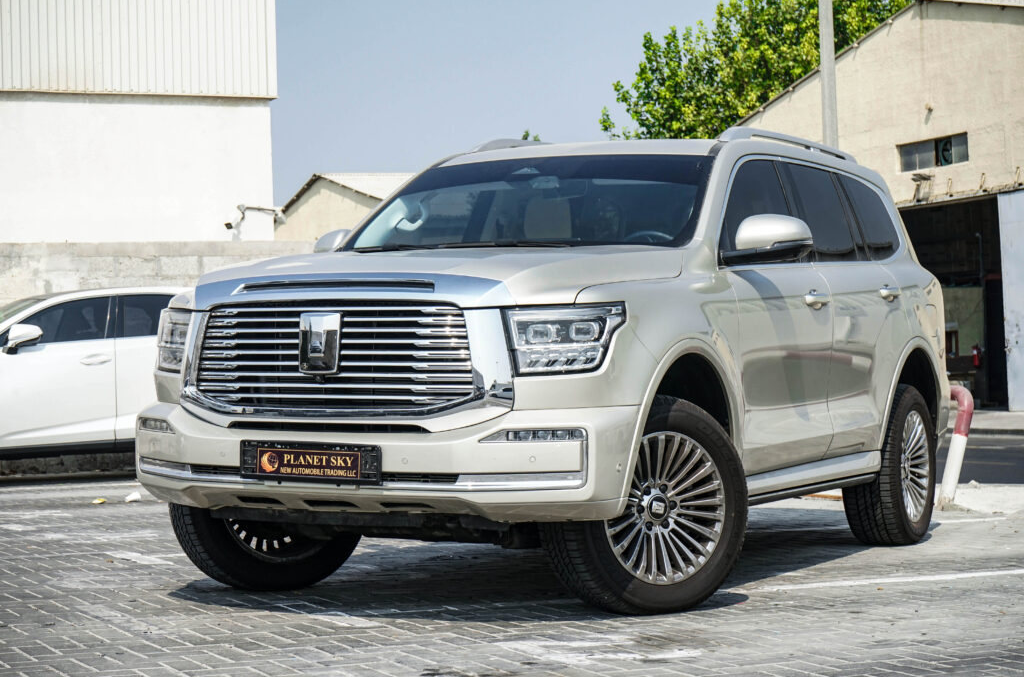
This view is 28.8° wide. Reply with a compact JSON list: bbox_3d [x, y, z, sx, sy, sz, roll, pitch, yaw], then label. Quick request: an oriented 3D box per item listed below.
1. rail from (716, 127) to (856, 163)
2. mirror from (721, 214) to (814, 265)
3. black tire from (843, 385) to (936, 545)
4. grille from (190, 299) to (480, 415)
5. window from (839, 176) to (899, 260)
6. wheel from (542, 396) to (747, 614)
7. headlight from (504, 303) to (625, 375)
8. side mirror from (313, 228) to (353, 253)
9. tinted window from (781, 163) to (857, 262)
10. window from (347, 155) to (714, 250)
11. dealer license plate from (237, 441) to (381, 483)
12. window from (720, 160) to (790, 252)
[{"bbox_3d":[1.268,-0.853,8.955,0.065,0.115,1.960,0,0,27],"label":"rail"},{"bbox_3d":[0.986,-0.378,7.653,0.320,0.205,0.200,0,0,28],"label":"mirror"},{"bbox_3d":[1.805,0.604,9.528,0.270,0.770,0.770,0,0,27],"label":"black tire"},{"bbox_3d":[-0.628,0.063,6.782,1.110,0.385,0.110,0,0,28],"label":"grille"},{"bbox_3d":[1.726,-0.554,9.453,0.060,0.424,0.681,-23,-10,24],"label":"window"},{"bbox_3d":[0.476,0.593,7.115,0.775,0.775,0.270,0,0,-33],"label":"wheel"},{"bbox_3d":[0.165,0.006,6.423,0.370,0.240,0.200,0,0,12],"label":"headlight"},{"bbox_3d":[-0.740,-0.382,8.495,0.270,0.190,0.180,0,0,27],"label":"side mirror"},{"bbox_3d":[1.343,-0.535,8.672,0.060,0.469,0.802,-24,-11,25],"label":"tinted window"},{"bbox_3d":[0.072,-0.525,7.918,1.480,0.110,0.800,0,35,27],"label":"window"},{"bbox_3d":[-0.674,0.418,6.692,0.550,0.135,0.030,0,0,28],"label":"dealer license plate"},{"bbox_3d":[0.964,-0.533,8.086,0.050,0.490,1.050,-21,-10,27],"label":"window"}]

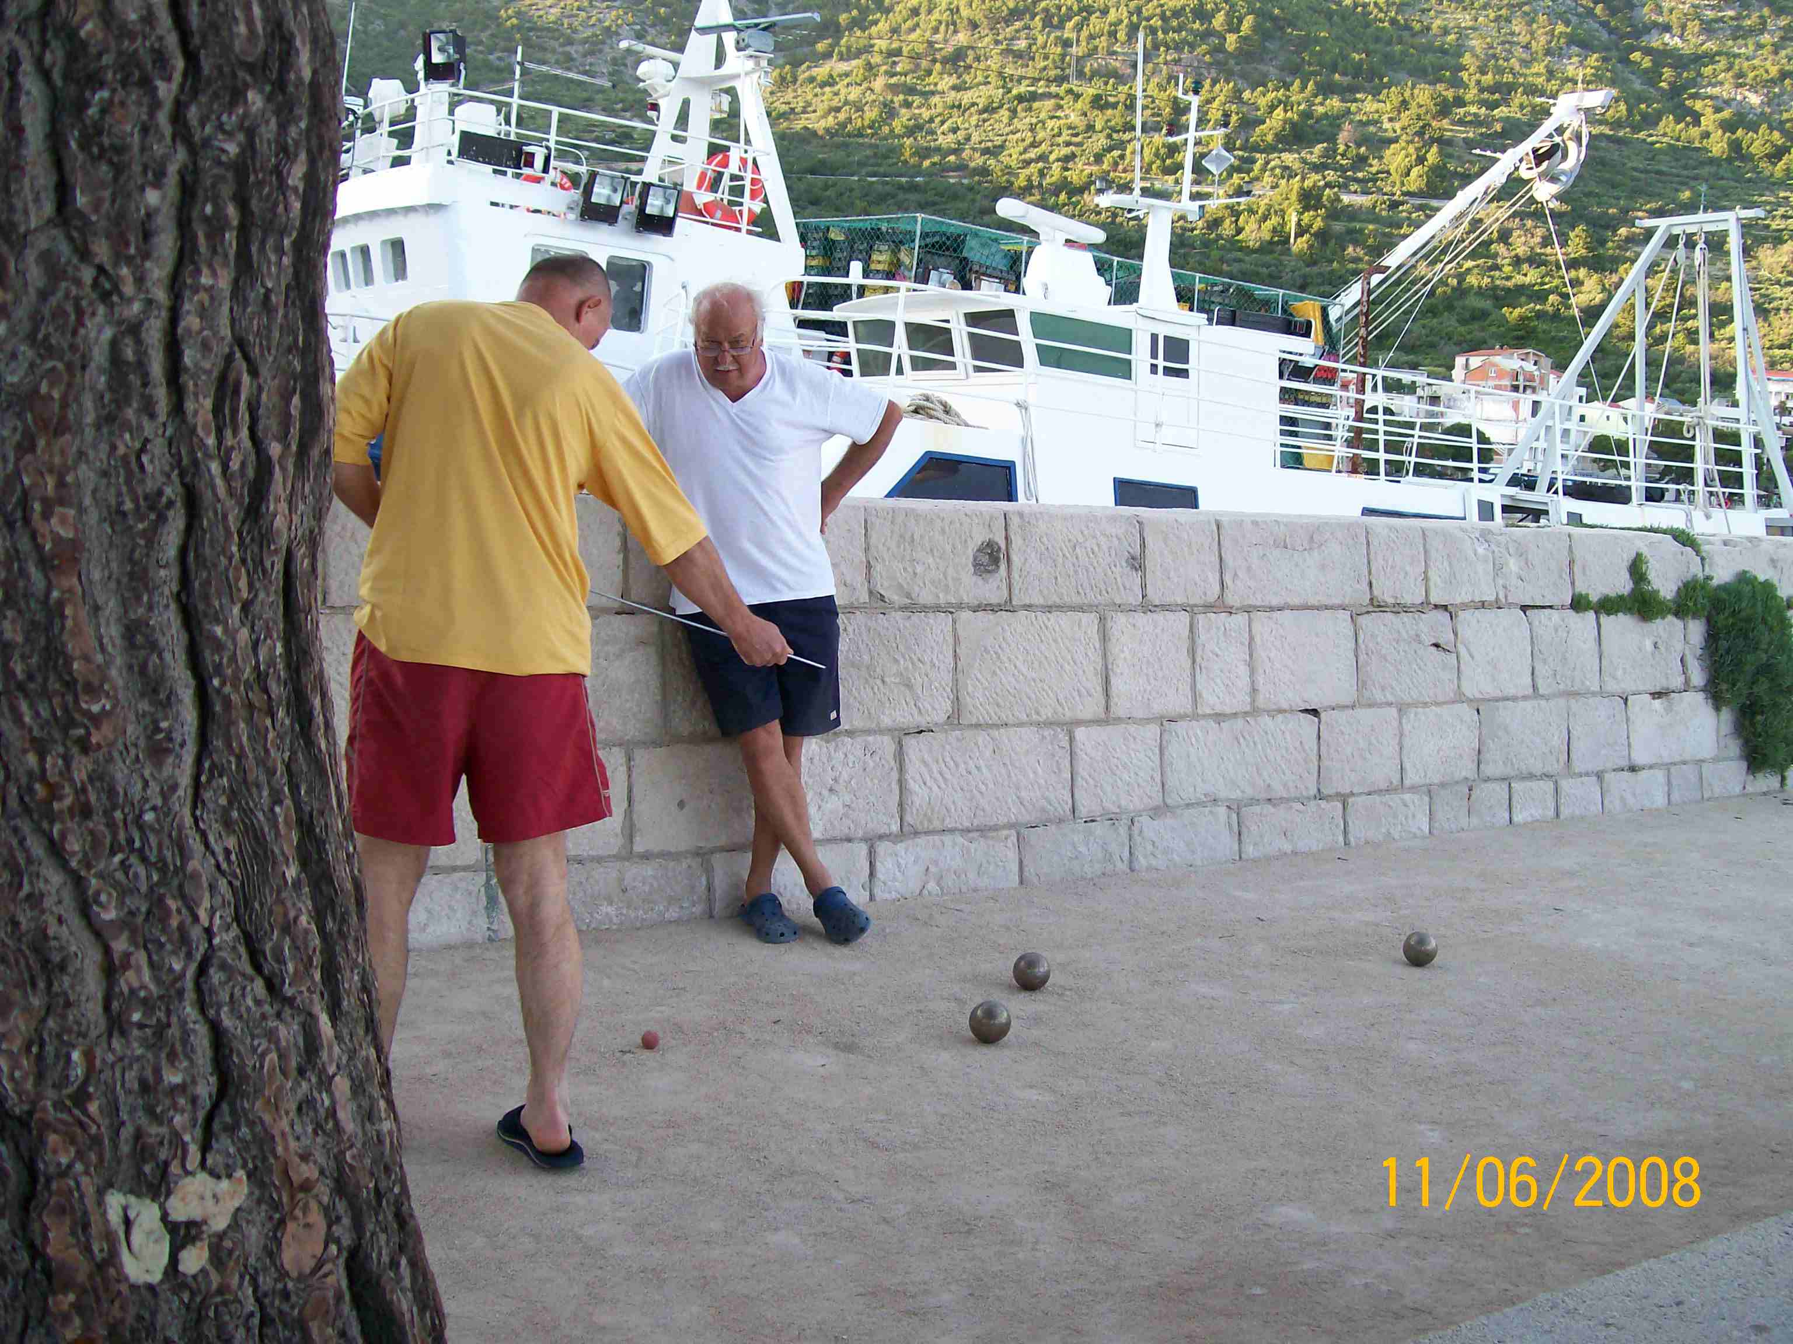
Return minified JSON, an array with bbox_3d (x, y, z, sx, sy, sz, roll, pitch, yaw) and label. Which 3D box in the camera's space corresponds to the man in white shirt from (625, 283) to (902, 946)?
[{"bbox_3d":[-0.305,-0.169,4.690,0.650,1.630,0.500,-1,3,-22],"label":"man in white shirt"}]

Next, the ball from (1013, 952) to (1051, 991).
[{"bbox_3d":[0.283,0.627,3.900,0.078,0.078,0.078,0,2,0],"label":"ball"}]

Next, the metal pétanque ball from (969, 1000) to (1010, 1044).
[{"bbox_3d":[0.175,0.652,3.475,0.078,0.078,0.078,0,2,0],"label":"metal pétanque ball"}]

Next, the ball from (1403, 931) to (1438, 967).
[{"bbox_3d":[1.193,0.631,4.245,0.078,0.078,0.078,0,2,0],"label":"ball"}]

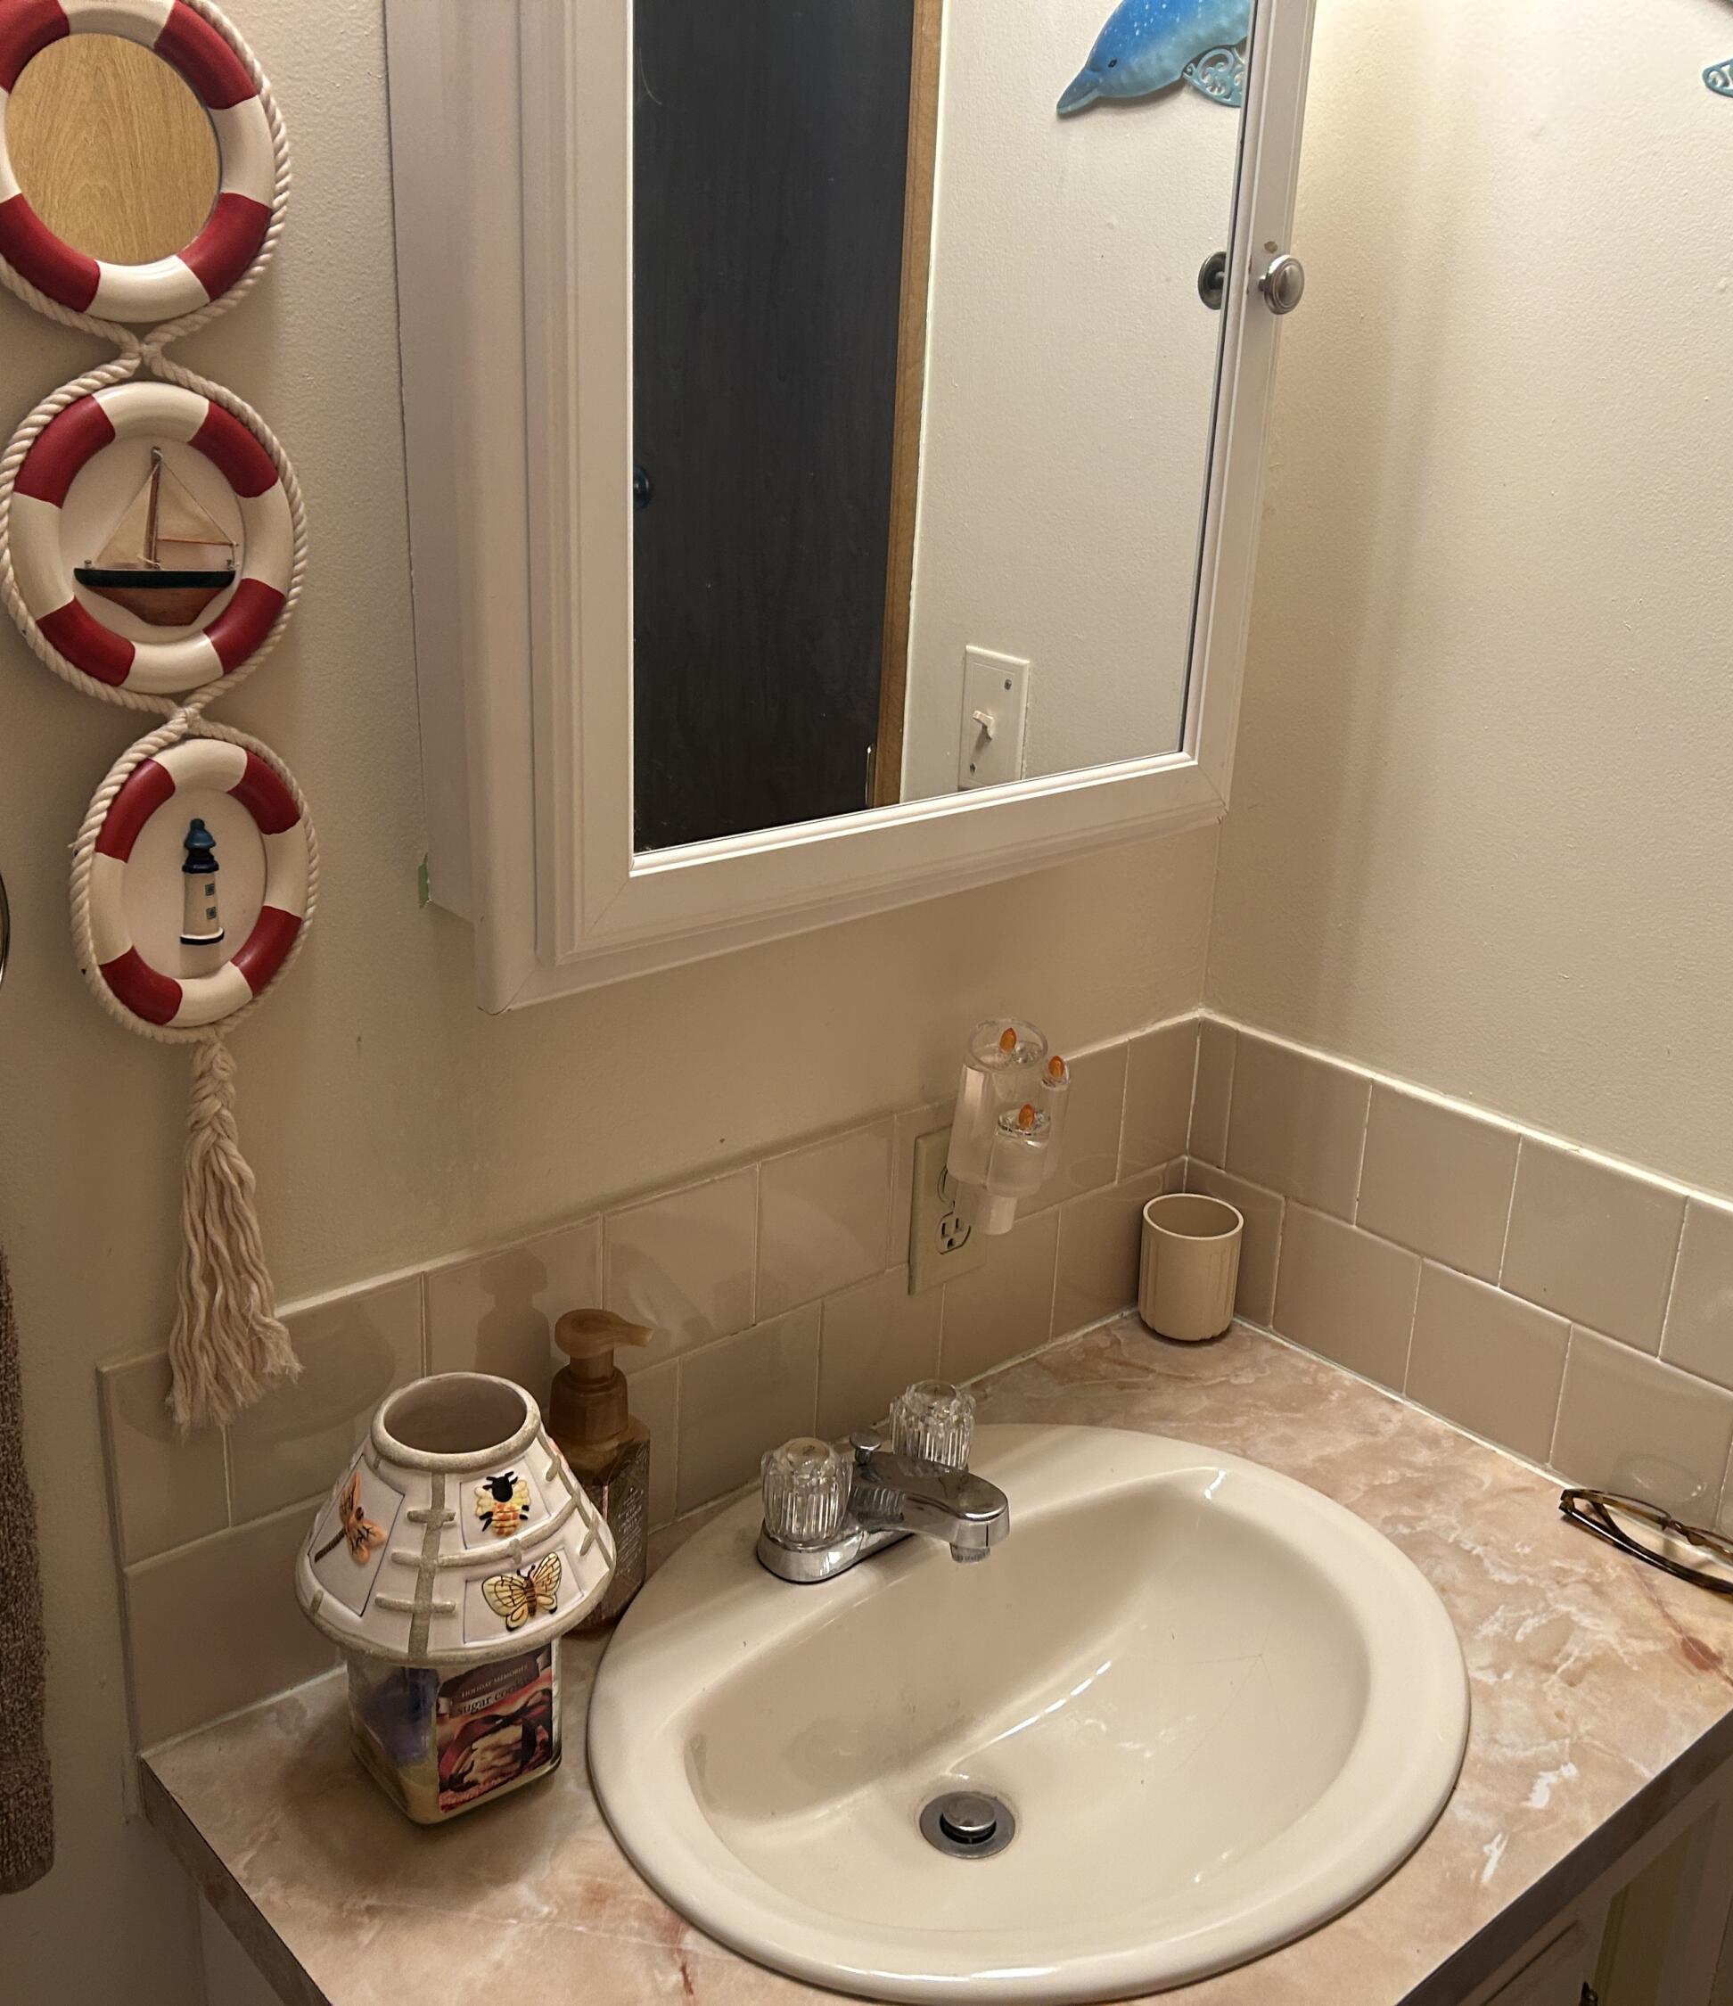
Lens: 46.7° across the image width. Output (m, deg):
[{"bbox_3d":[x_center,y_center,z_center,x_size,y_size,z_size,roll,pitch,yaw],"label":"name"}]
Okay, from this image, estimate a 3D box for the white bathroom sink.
[{"bbox_3d":[0.090,0.428,1.111,0.510,0.180,0.422,-15,26,-40],"label":"white bathroom sink"}]

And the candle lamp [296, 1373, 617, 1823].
[{"bbox_3d":[-0.195,0.286,0.969,0.150,0.193,0.150,2,20,-1],"label":"candle lamp"}]

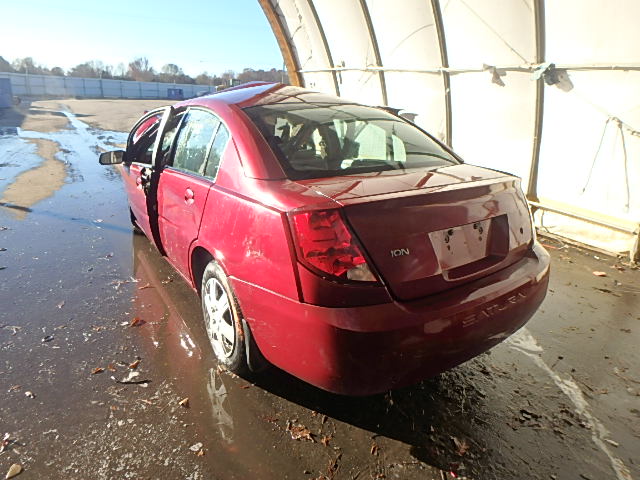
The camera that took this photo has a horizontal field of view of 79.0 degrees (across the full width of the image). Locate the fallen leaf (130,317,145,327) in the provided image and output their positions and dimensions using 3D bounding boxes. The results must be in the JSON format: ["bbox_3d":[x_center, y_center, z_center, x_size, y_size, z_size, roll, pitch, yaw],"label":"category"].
[{"bbox_3d":[-1.199,0.540,2.574,0.095,0.030,0.116,-4,21,-15],"label":"fallen leaf"}]

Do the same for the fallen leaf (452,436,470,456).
[{"bbox_3d":[0.630,0.913,1.721,0.071,0.025,0.106,2,20,2],"label":"fallen leaf"}]

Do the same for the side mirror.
[{"bbox_3d":[-1.734,-0.685,3.225,0.200,0.120,0.115,-8,22,-24],"label":"side mirror"}]

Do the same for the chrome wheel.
[{"bbox_3d":[-0.498,0.410,2.175,0.170,0.445,0.445,-11,24,-32],"label":"chrome wheel"}]

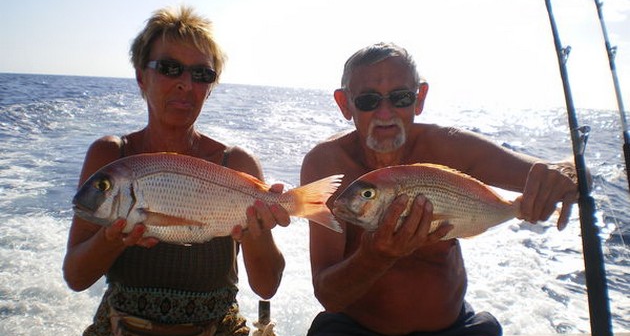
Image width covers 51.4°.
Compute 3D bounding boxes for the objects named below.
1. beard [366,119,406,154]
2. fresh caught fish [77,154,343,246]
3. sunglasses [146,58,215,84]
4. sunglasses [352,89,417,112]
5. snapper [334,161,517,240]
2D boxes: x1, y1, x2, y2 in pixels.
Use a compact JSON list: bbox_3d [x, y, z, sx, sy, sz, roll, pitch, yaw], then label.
[{"bbox_3d":[0.151,-0.069,1.385,0.084,0.072,0.050,-6,8,1],"label":"beard"},{"bbox_3d":[-0.181,0.051,1.100,0.445,0.150,0.064,0,6,-2],"label":"fresh caught fish"},{"bbox_3d":[-0.290,-0.198,1.402,0.140,0.043,0.140,10,-3,-25],"label":"sunglasses"},{"bbox_3d":[0.147,-0.153,1.457,0.140,0.042,0.140,-6,8,1],"label":"sunglasses"},{"bbox_3d":[0.215,0.057,1.120,0.365,0.130,0.058,0,7,-9],"label":"snapper"}]

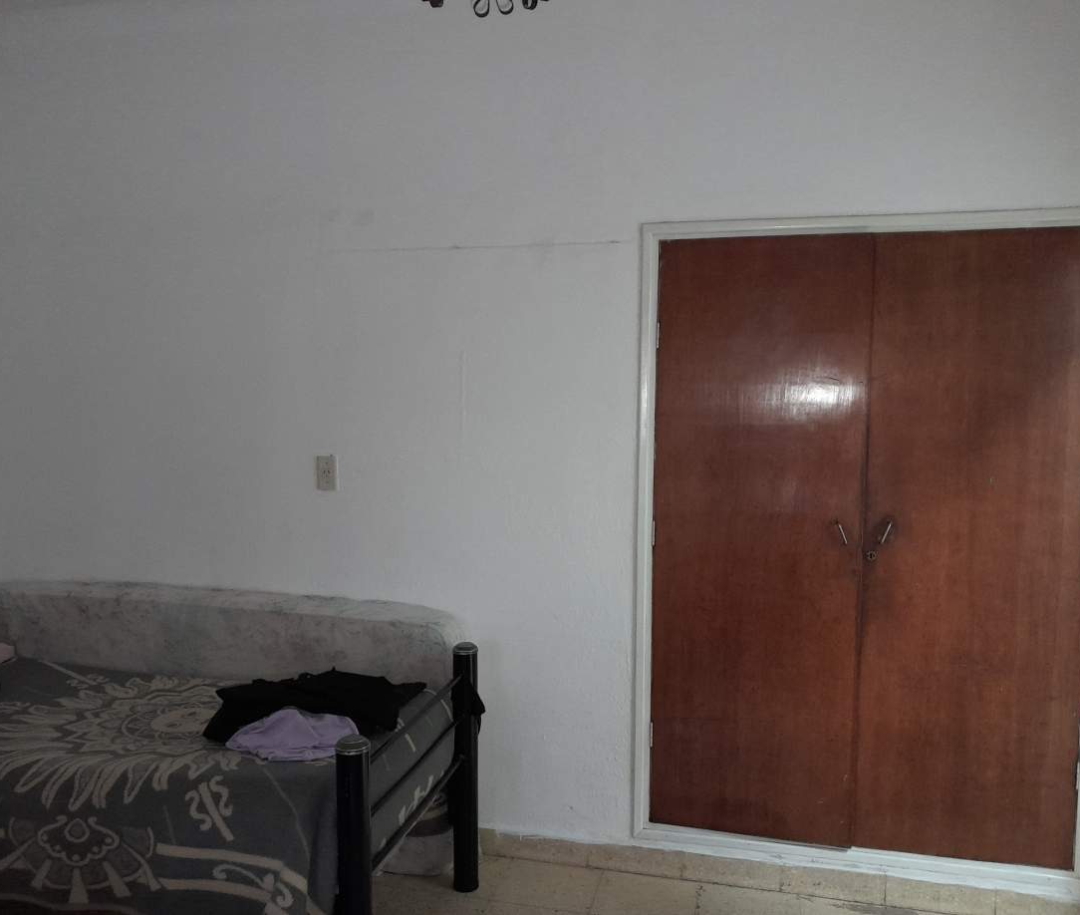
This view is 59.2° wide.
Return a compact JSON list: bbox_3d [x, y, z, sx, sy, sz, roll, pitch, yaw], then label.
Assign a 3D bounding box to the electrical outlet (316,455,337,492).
[{"bbox_3d":[-0.711,0.053,3.179,0.073,0.117,0.012,1,4,13],"label":"electrical outlet"}]

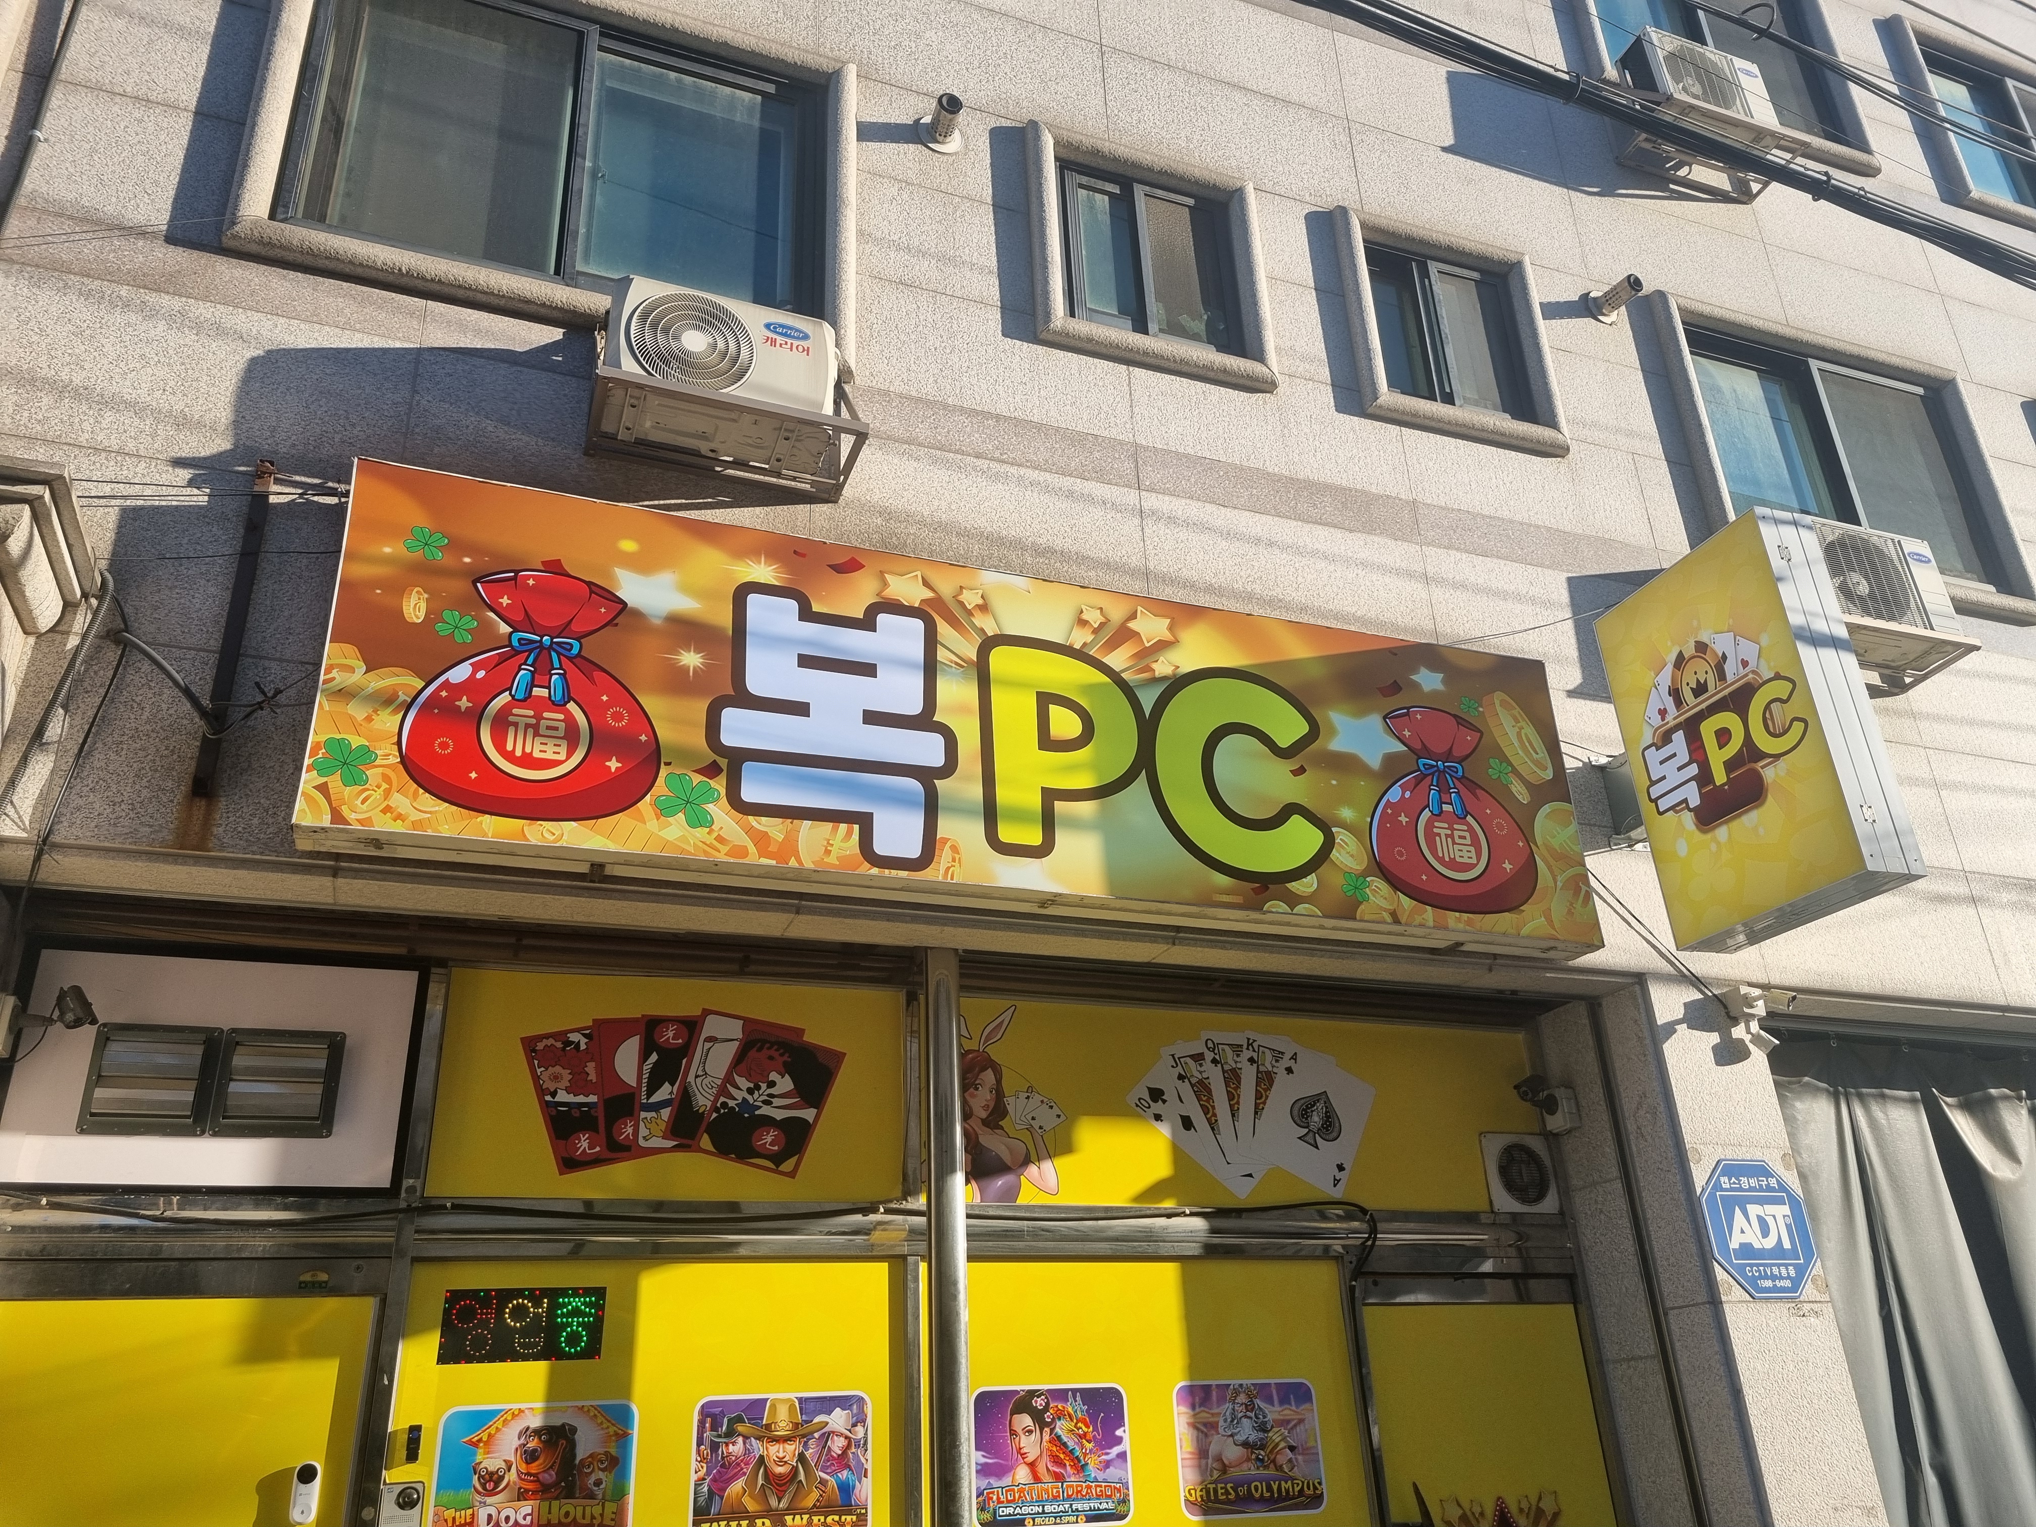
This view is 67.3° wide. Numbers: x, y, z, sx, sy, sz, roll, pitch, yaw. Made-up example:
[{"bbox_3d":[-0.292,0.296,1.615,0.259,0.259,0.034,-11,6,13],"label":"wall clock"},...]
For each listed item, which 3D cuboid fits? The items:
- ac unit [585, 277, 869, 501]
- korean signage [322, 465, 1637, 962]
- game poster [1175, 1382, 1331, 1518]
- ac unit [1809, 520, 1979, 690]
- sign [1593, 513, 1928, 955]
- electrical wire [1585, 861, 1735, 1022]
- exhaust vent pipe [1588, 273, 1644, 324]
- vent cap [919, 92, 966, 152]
[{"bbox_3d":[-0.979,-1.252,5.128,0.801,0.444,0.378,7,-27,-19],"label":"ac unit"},{"bbox_3d":[0.025,-0.092,5.094,4.275,1.189,0.170,7,-27,-19],"label":"korean signage"},{"bbox_3d":[0.786,2.309,5.165,0.548,0.416,0.013,7,-27,-19],"label":"game poster"},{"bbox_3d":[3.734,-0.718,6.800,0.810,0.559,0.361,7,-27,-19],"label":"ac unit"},{"bbox_3d":[2.639,-0.090,5.545,0.279,1.379,0.840,7,-27,-19],"label":"sign"},{"bbox_3d":[2.443,0.674,5.820,0.537,0.590,0.070,7,-27,-19],"label":"electrical wire"},{"bbox_3d":[2.900,-2.261,7.364,0.185,0.185,0.220,7,-27,-19],"label":"exhaust vent pipe"},{"bbox_3d":[-0.295,-2.647,6.282,0.189,0.189,0.172,7,-27,-19],"label":"vent cap"}]

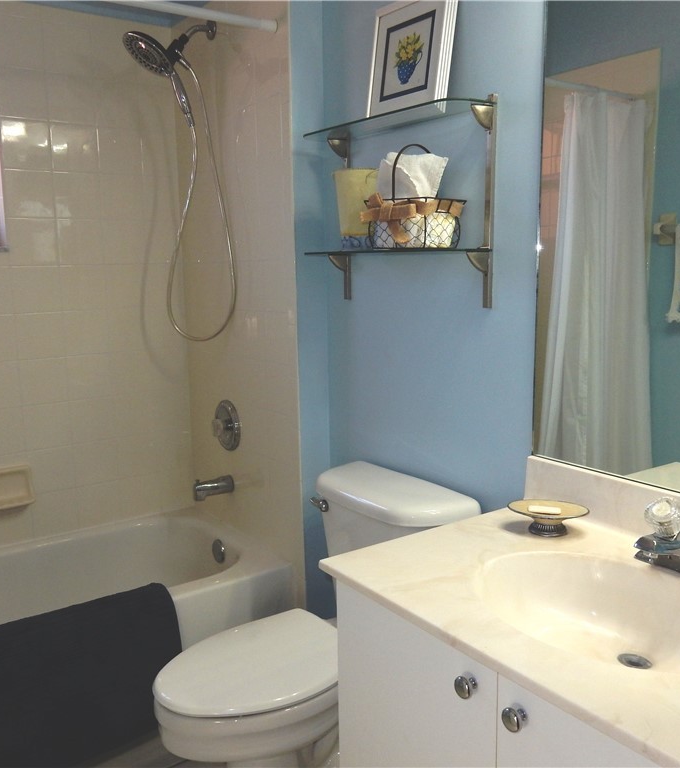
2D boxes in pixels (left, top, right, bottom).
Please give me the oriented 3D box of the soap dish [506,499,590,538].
[{"bbox_3d":[0.414,0.269,1.467,0.146,0.047,0.112,2,10,20],"label":"soap dish"}]

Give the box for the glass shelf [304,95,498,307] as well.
[{"bbox_3d":[0.123,-0.433,1.856,0.137,0.469,0.589,-7,11,-35],"label":"glass shelf"}]

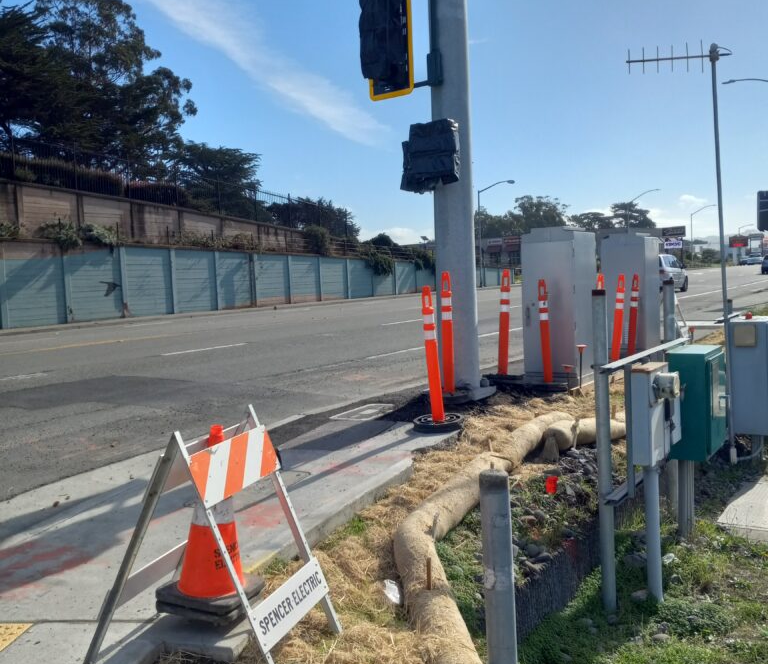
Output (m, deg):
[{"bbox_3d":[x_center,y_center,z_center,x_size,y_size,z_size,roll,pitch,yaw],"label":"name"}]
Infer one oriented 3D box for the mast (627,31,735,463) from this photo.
[{"bbox_3d":[2.901,-0.697,7.619,0.968,3.969,0.120,-4,4,7],"label":"mast"}]

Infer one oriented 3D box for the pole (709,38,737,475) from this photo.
[{"bbox_3d":[3.227,-0.718,7.578,0.080,3.969,0.080,-4,4,7],"label":"pole"}]

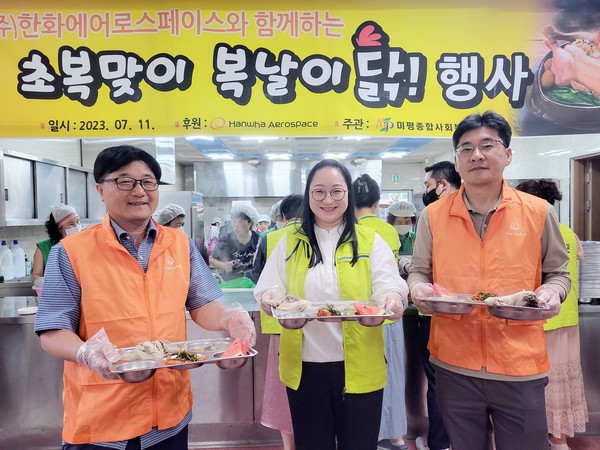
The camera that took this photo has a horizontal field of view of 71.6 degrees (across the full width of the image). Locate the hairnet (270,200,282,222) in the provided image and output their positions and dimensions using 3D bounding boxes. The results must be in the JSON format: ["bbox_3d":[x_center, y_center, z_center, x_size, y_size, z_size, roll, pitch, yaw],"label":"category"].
[{"bbox_3d":[-0.113,-0.116,3.120,0.210,0.145,0.240,-1,9,-7],"label":"hairnet"}]

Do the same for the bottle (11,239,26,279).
[{"bbox_3d":[-2.229,0.266,3.300,0.115,0.305,0.095,-1,1,-30],"label":"bottle"}]

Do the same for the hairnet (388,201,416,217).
[{"bbox_3d":[0.751,-0.117,3.050,0.210,0.130,0.240,0,12,7],"label":"hairnet"}]

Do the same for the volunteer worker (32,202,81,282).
[{"bbox_3d":[-1.724,0.621,3.020,0.500,1.540,0.420,-1,1,-41],"label":"volunteer worker"}]

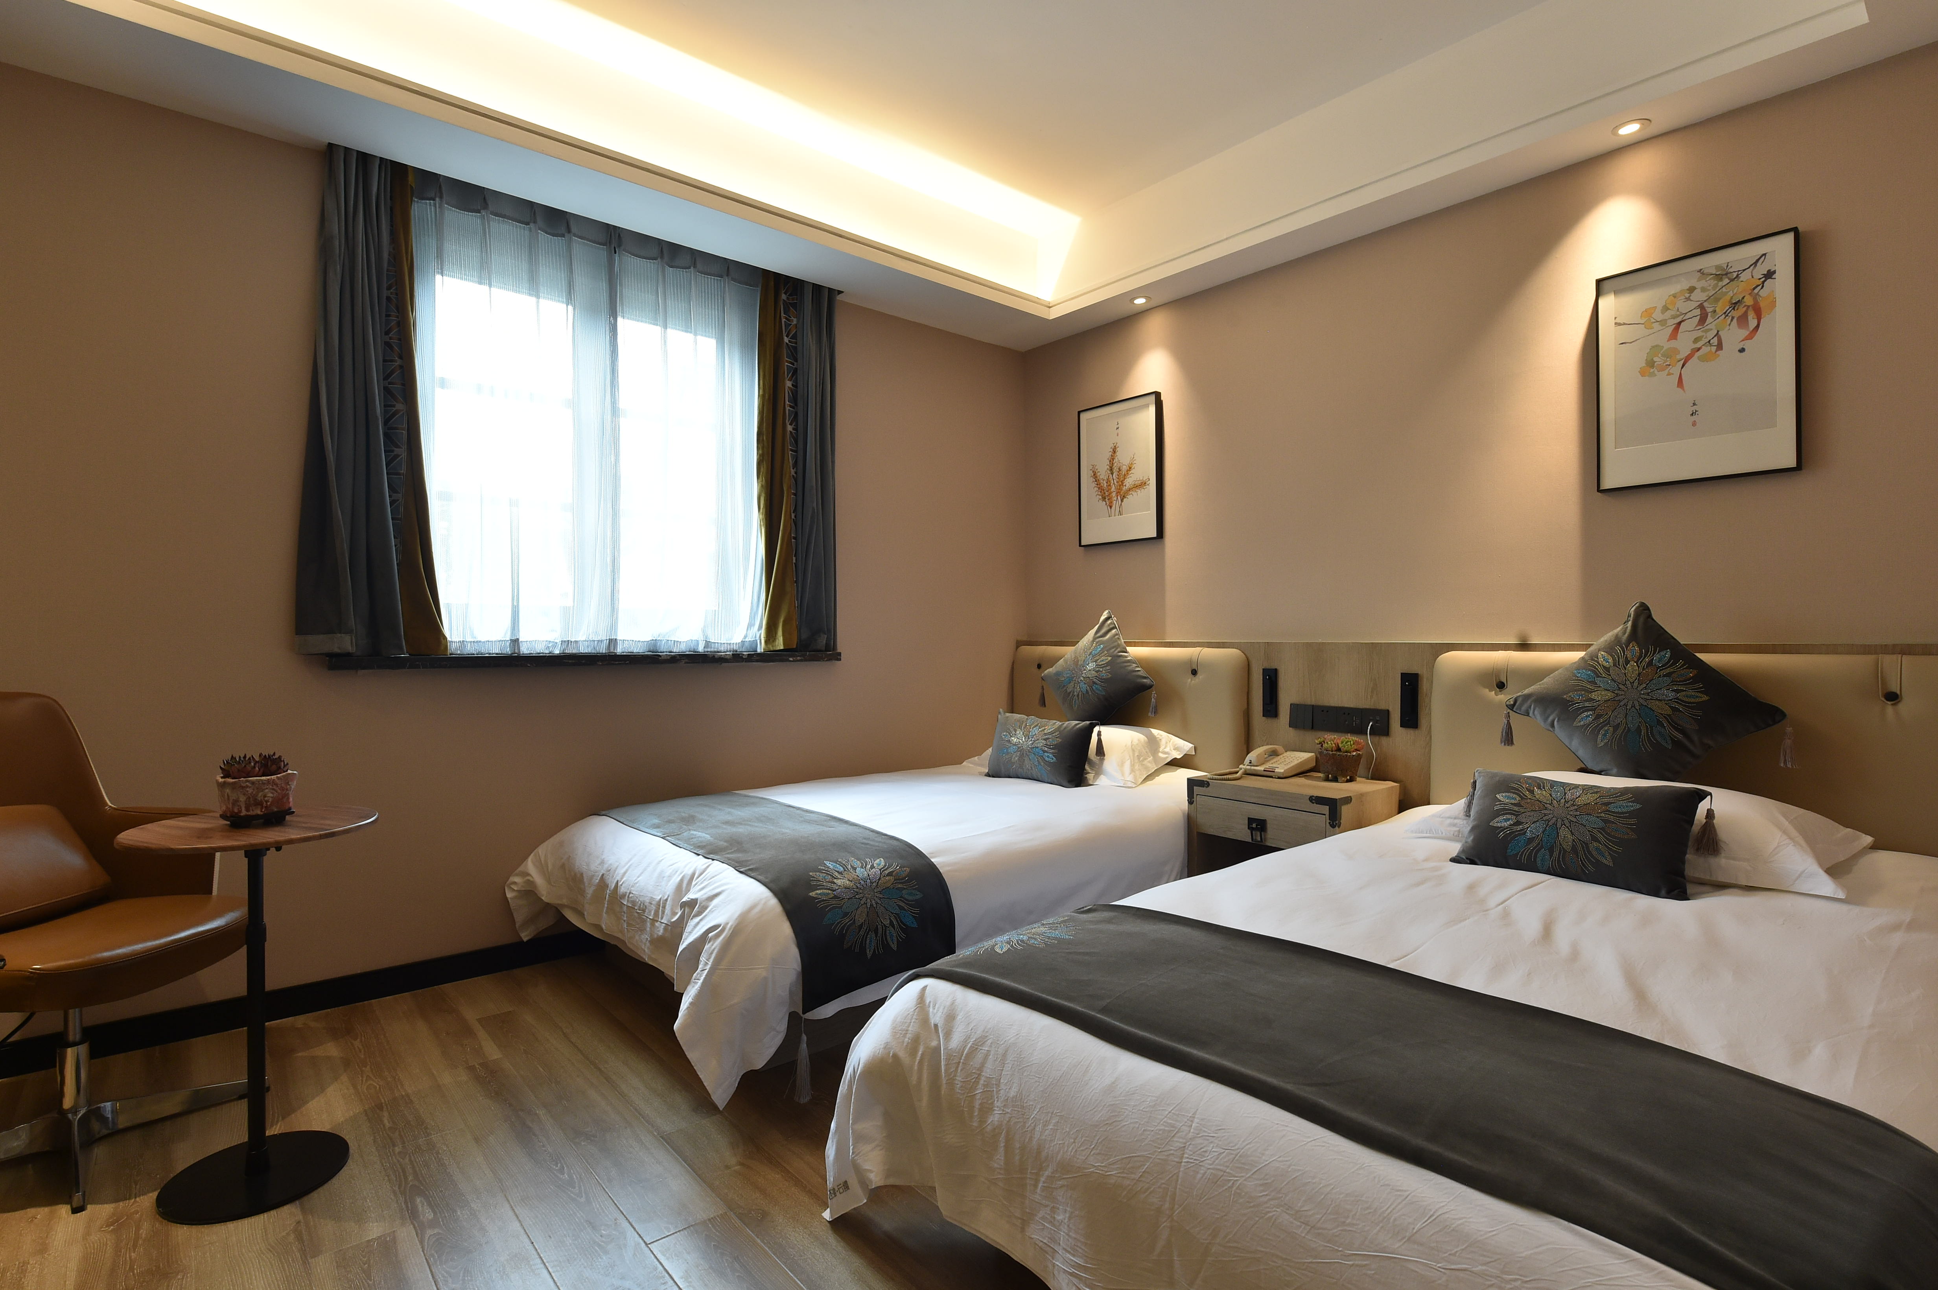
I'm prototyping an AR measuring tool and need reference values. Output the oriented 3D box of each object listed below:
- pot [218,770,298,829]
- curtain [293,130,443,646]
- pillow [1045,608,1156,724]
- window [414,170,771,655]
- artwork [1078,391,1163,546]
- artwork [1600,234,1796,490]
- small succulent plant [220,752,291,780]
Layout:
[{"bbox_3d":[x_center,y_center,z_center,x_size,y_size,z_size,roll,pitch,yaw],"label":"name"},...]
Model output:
[{"bbox_3d":[-1.391,0.300,1.790,0.122,0.098,0.098,0,0,-41],"label":"pot"},{"bbox_3d":[-1.688,-0.682,2.594,0.365,1.409,0.140,0,0,-41],"label":"curtain"},{"bbox_3d":[0.521,0.153,3.791,0.150,0.430,0.430,19,-57,-39],"label":"pillow"},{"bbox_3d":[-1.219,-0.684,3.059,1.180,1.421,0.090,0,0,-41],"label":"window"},{"bbox_3d":[0.645,-0.732,3.901,0.034,0.600,0.436,0,0,-41],"label":"artwork"},{"bbox_3d":[1.917,-0.727,2.420,0.034,0.594,0.422,0,0,-41],"label":"artwork"},{"bbox_3d":[-1.393,0.235,1.788,0.105,0.055,0.088,0,0,-41],"label":"small succulent plant"}]

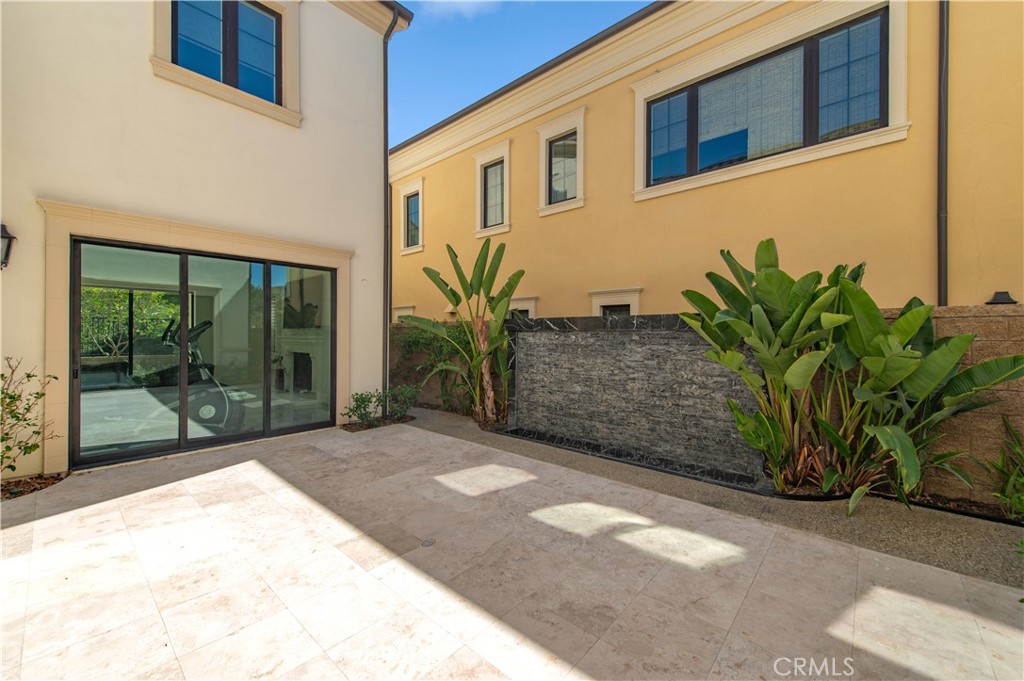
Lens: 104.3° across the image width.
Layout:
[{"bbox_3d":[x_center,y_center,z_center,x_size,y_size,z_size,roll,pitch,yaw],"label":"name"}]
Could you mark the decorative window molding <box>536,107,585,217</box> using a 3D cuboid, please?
[{"bbox_3d":[1.039,-3.731,8.473,1.214,2.005,0.140,1,1,41],"label":"decorative window molding"}]

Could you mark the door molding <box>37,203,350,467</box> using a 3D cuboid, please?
[{"bbox_3d":[-3.668,-0.027,5.248,0.190,2.795,3.330,1,1,41],"label":"door molding"}]

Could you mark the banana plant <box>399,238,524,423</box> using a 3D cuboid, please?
[{"bbox_3d":[-0.842,-0.161,6.491,1.850,3.020,1.430,1,1,41],"label":"banana plant"}]

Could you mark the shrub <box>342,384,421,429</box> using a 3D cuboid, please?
[{"bbox_3d":[-2.168,1.065,6.609,0.580,0.610,1.200,1,1,41],"label":"shrub"}]

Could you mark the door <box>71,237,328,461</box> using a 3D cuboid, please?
[{"bbox_3d":[-3.721,0.120,5.258,0.120,2.480,2.822,1,1,41],"label":"door"}]

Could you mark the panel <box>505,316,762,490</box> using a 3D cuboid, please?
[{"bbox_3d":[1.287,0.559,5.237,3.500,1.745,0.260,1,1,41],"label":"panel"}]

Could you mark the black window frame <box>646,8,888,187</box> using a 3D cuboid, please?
[{"bbox_3d":[3.711,-3.571,6.259,3.222,1.559,0.120,1,1,41],"label":"black window frame"}]

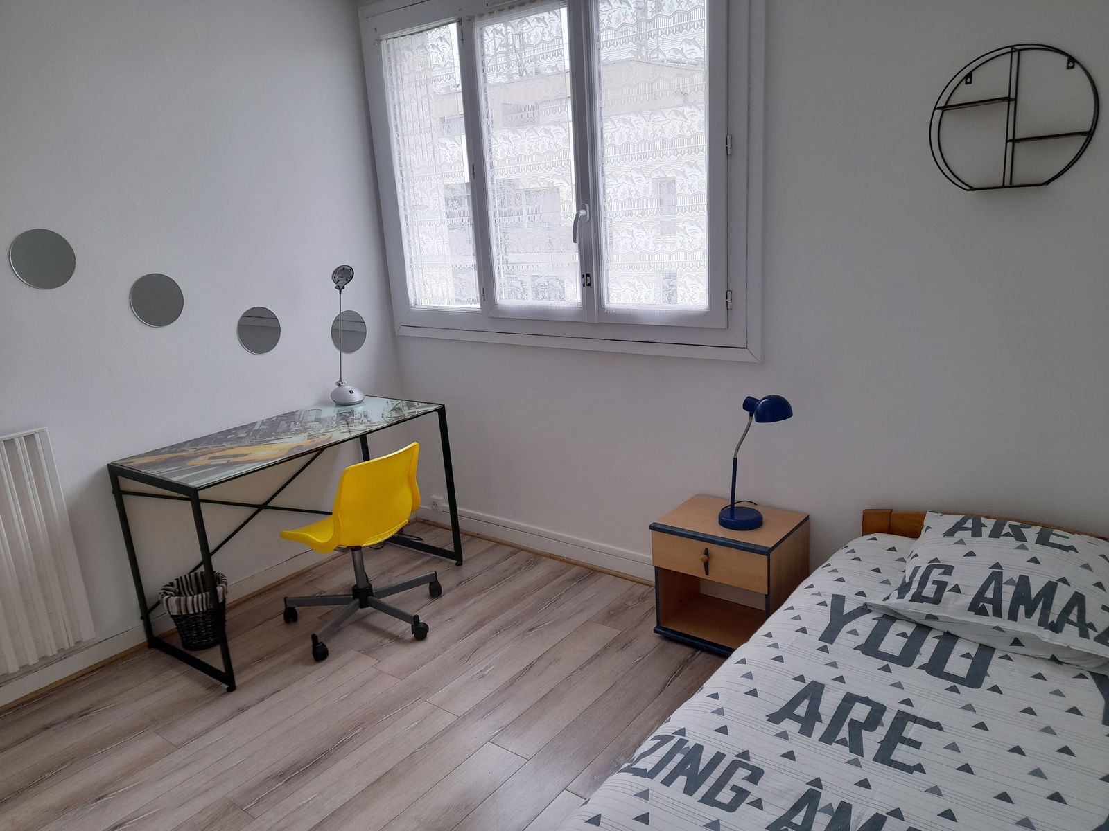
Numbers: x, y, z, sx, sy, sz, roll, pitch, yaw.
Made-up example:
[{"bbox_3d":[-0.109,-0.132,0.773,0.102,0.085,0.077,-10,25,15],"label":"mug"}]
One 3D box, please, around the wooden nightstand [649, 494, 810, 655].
[{"bbox_3d":[0.633,0.585,2.883,0.446,0.448,0.335,8,19,37],"label":"wooden nightstand"}]

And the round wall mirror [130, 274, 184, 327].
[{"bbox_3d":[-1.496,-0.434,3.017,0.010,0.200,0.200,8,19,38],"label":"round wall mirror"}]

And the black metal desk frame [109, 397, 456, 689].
[{"bbox_3d":[-1.029,0.430,3.299,0.592,0.748,1.158,7,18,36],"label":"black metal desk frame"}]

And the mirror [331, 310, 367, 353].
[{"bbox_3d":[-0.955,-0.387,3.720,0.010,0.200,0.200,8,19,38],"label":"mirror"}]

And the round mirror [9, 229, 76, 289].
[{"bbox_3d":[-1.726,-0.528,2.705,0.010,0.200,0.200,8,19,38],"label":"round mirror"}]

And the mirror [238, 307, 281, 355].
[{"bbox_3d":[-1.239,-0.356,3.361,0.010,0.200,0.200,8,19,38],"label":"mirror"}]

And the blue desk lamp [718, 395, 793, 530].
[{"bbox_3d":[0.678,0.158,2.705,0.265,0.460,0.155,10,20,42],"label":"blue desk lamp"}]

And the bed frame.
[{"bbox_3d":[0.818,0.828,1.682,0.980,0.570,1.980,8,19,38],"label":"bed frame"}]

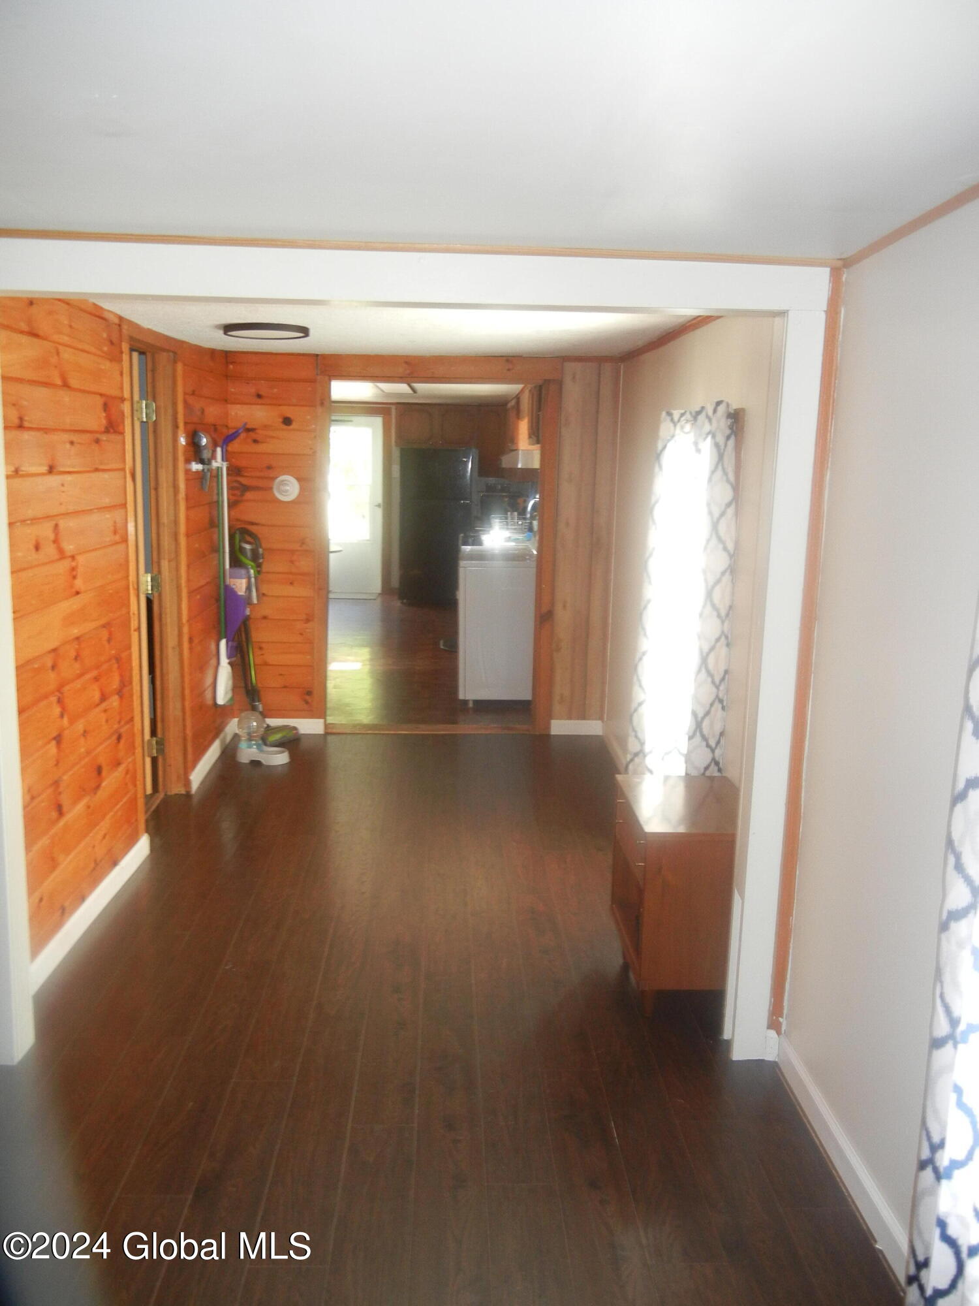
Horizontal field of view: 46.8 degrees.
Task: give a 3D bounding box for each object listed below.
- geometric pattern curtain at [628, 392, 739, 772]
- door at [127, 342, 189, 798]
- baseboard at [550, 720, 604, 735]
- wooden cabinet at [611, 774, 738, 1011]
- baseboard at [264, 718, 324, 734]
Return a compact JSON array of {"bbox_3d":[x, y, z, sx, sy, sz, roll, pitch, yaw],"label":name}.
[{"bbox_3d":[0.720,-0.072,4.440,0.087,1.714,1.406,1,10,-3],"label":"geometric pattern curtain"},{"bbox_3d":[-1.395,-0.262,4.674,0.126,1.991,0.774,1,10,-3],"label":"door"},{"bbox_3d":[0.505,0.433,6.510,0.308,0.085,0.018,1,10,-3],"label":"baseboard"},{"bbox_3d":[0.605,0.730,3.481,0.368,0.555,0.561,1,10,-3],"label":"wooden cabinet"},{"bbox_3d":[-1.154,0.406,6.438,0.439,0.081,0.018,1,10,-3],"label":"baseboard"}]

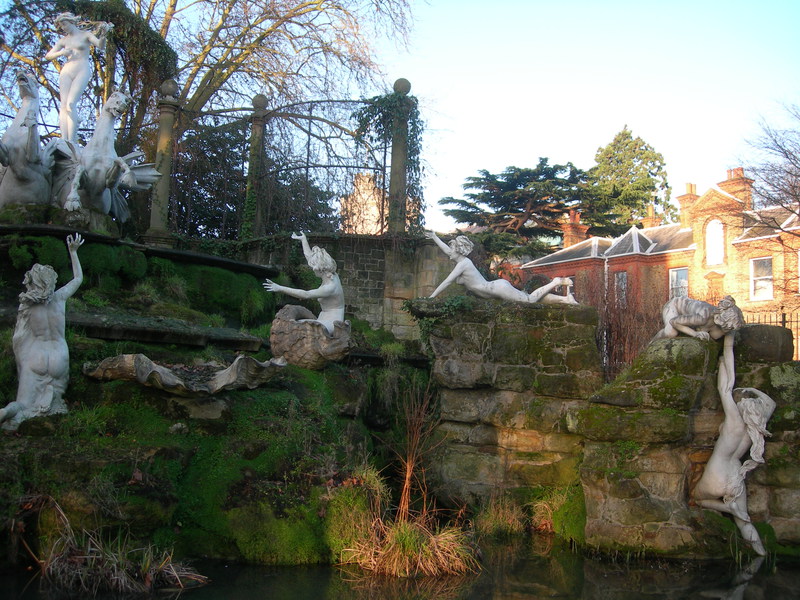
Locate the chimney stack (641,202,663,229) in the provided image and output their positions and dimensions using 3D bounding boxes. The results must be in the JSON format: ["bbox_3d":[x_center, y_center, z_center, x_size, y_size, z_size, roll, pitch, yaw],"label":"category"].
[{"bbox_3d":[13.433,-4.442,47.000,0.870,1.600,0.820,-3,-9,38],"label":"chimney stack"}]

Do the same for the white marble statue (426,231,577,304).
[{"bbox_3d":[1.422,-0.441,12.300,2.070,0.980,0.680,2,-7,3],"label":"white marble statue"}]

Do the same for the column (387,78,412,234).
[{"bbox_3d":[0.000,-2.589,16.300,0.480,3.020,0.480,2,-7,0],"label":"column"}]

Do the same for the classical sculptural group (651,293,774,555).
[{"bbox_3d":[3.443,1.367,9.800,1.200,2.750,1.000,1,-7,9],"label":"classical sculptural group"}]

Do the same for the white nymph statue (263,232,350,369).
[{"bbox_3d":[-1.317,0.007,12.500,1.080,1.860,0.900,0,-8,17],"label":"white nymph statue"}]

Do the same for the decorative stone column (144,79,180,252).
[{"bbox_3d":[-4.515,-2.630,16.800,0.580,3.200,0.580,2,-7,0],"label":"decorative stone column"}]

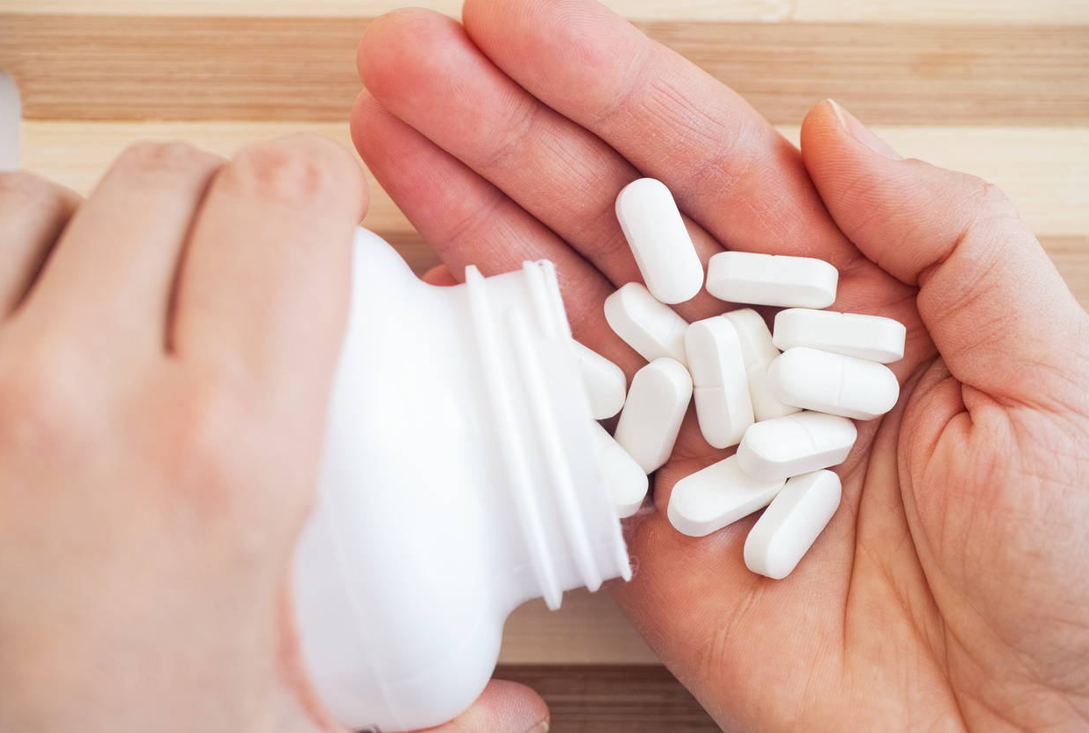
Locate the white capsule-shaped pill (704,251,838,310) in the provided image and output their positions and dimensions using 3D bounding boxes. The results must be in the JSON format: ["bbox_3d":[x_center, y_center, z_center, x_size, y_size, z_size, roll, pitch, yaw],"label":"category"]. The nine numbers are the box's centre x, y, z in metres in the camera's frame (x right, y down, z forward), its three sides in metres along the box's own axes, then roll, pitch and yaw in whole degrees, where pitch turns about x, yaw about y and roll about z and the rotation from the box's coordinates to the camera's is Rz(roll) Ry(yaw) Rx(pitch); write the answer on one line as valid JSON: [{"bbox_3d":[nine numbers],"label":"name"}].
[{"bbox_3d":[0.035,-0.013,0.353,0.020,0.008,0.007,6,69,21],"label":"white capsule-shaped pill"}]

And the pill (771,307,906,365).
[{"bbox_3d":[0.043,-0.004,0.333,0.019,0.008,0.007,6,83,4],"label":"pill"}]

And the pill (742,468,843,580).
[{"bbox_3d":[0.039,0.024,0.361,0.007,0.008,0.020,17,58,43],"label":"pill"}]

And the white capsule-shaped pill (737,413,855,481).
[{"bbox_3d":[0.036,0.011,0.328,0.019,0.007,0.008,-13,51,-32],"label":"white capsule-shaped pill"}]

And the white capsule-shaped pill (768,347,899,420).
[{"bbox_3d":[0.045,0.003,0.359,0.020,0.007,0.008,12,73,-13],"label":"white capsule-shaped pill"}]

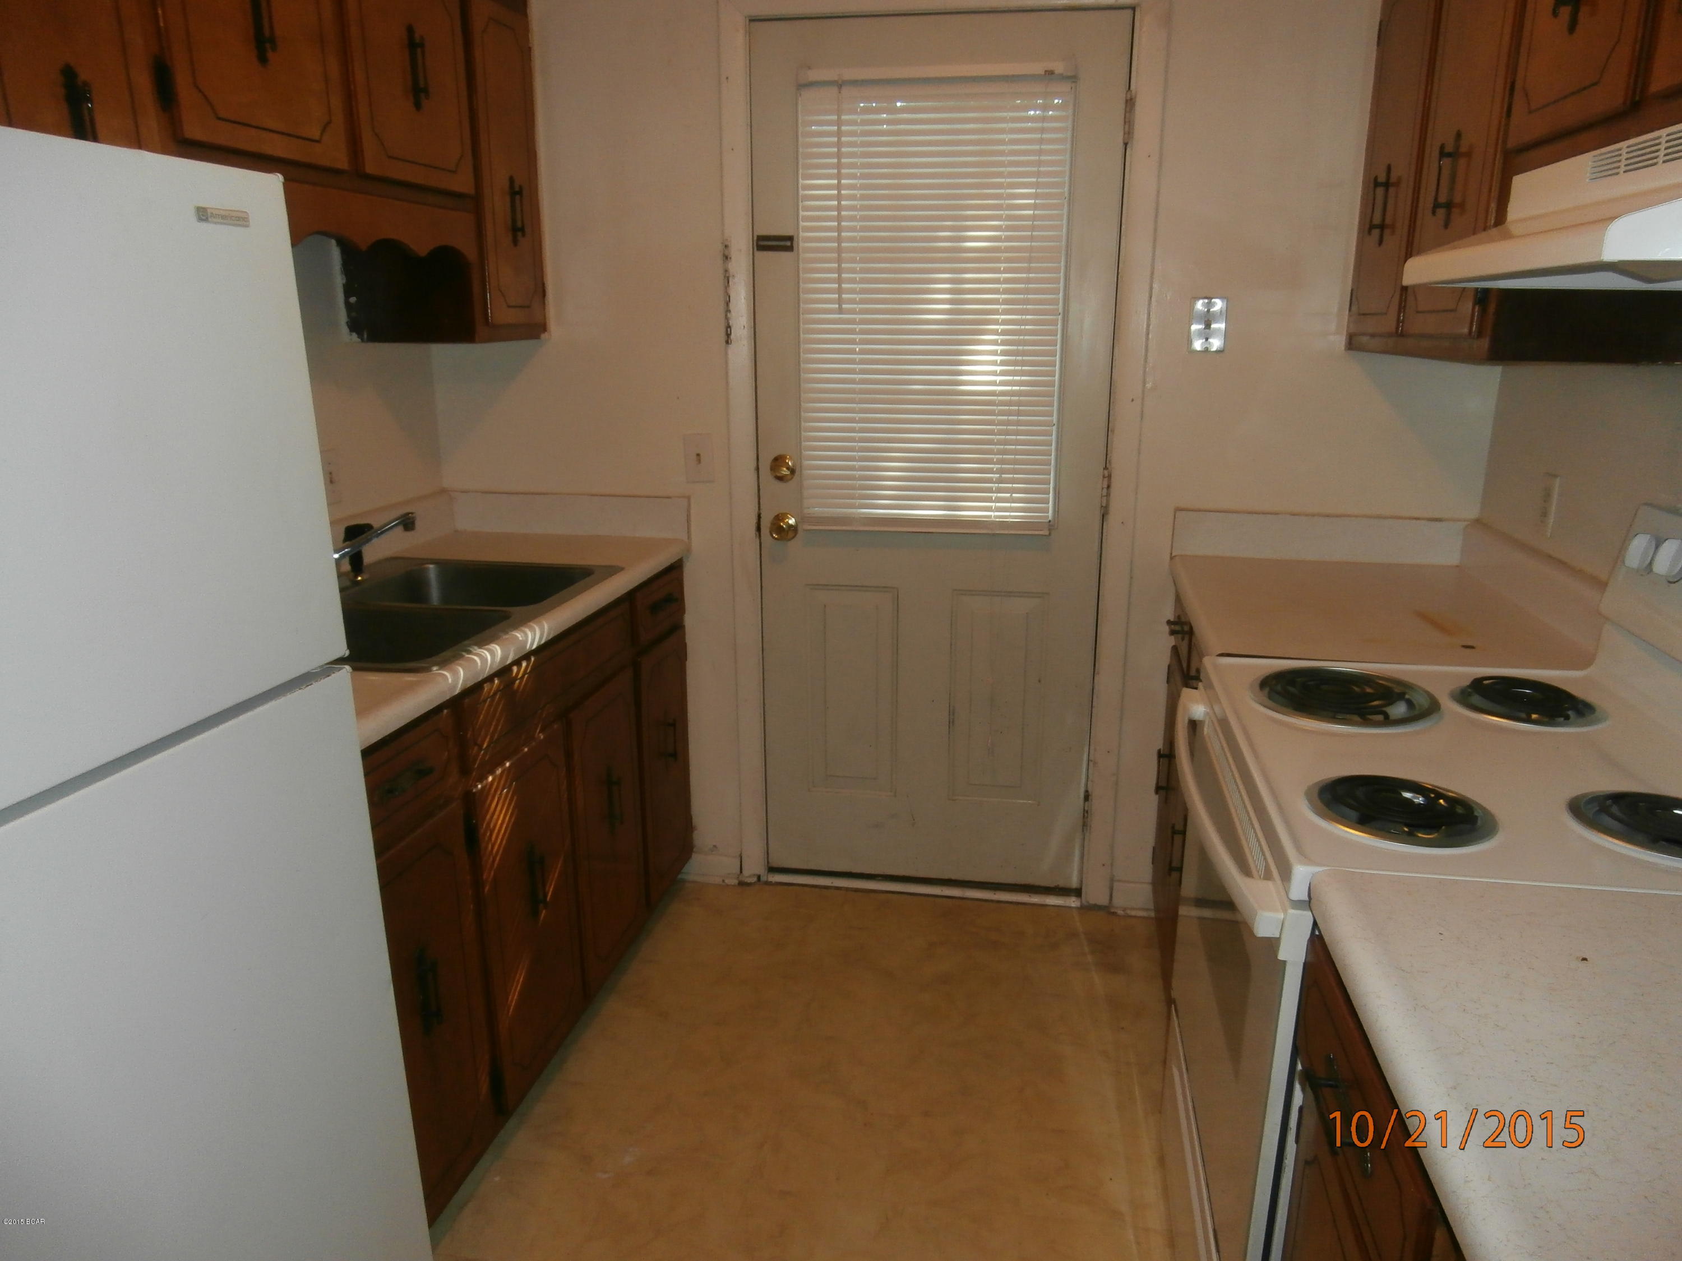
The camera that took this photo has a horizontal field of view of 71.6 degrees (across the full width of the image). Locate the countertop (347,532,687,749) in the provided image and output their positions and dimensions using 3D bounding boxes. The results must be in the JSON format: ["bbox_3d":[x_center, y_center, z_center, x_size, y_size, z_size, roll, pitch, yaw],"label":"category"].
[{"bbox_3d":[-0.825,-0.021,2.204,0.633,0.041,1.520,3,15,10],"label":"countertop"}]

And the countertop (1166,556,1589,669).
[{"bbox_3d":[0.992,-0.032,2.223,0.638,0.041,0.840,3,15,10],"label":"countertop"}]

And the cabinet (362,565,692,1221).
[{"bbox_3d":[-0.832,0.405,2.321,0.615,0.843,1.520,3,15,10],"label":"cabinet"}]

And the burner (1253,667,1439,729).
[{"bbox_3d":[0.719,0.092,1.665,0.250,0.033,0.250,3,15,10],"label":"burner"}]

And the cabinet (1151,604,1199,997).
[{"bbox_3d":[0.999,0.395,2.337,0.625,0.843,0.840,3,15,10],"label":"cabinet"}]

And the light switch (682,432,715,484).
[{"bbox_3d":[-0.342,-0.413,2.804,0.070,0.114,0.012,3,15,10],"label":"light switch"}]

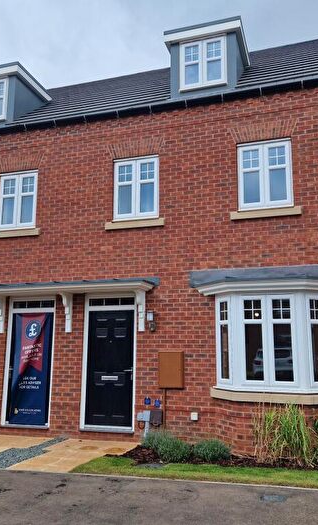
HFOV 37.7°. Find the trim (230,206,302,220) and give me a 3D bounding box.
[{"bbox_3d":[1.779,-0.798,7.736,1.149,0.136,0.130,-3,-10,17],"label":"trim"}]

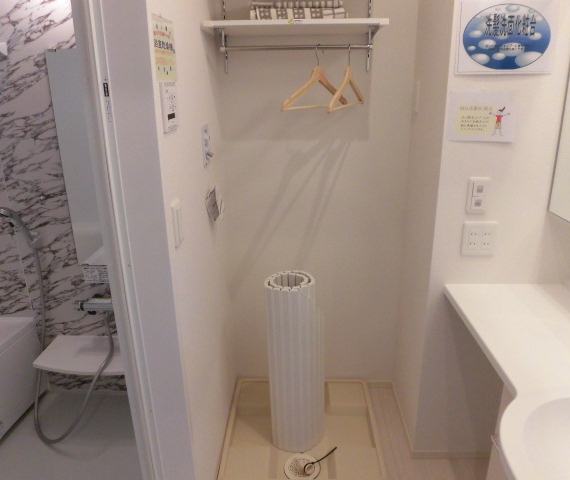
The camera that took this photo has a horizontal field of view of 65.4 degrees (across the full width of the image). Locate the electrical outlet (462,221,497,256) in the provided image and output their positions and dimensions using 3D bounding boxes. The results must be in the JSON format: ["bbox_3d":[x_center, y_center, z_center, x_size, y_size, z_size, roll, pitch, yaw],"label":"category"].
[{"bbox_3d":[0.666,0.000,1.514,0.116,0.122,0.012,0,19,2],"label":"electrical outlet"}]

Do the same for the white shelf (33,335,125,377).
[{"bbox_3d":[-0.833,0.532,2.052,0.590,0.025,0.300,0,19,2],"label":"white shelf"}]

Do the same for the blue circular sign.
[{"bbox_3d":[0.661,-0.601,1.315,0.255,0.184,0.008,0,19,2],"label":"blue circular sign"}]

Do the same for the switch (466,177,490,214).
[{"bbox_3d":[0.640,-0.143,1.468,0.070,0.122,0.012,0,19,2],"label":"switch"}]

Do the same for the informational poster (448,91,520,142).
[{"bbox_3d":[0.624,-0.384,1.389,0.212,0.151,0.006,0,19,2],"label":"informational poster"}]

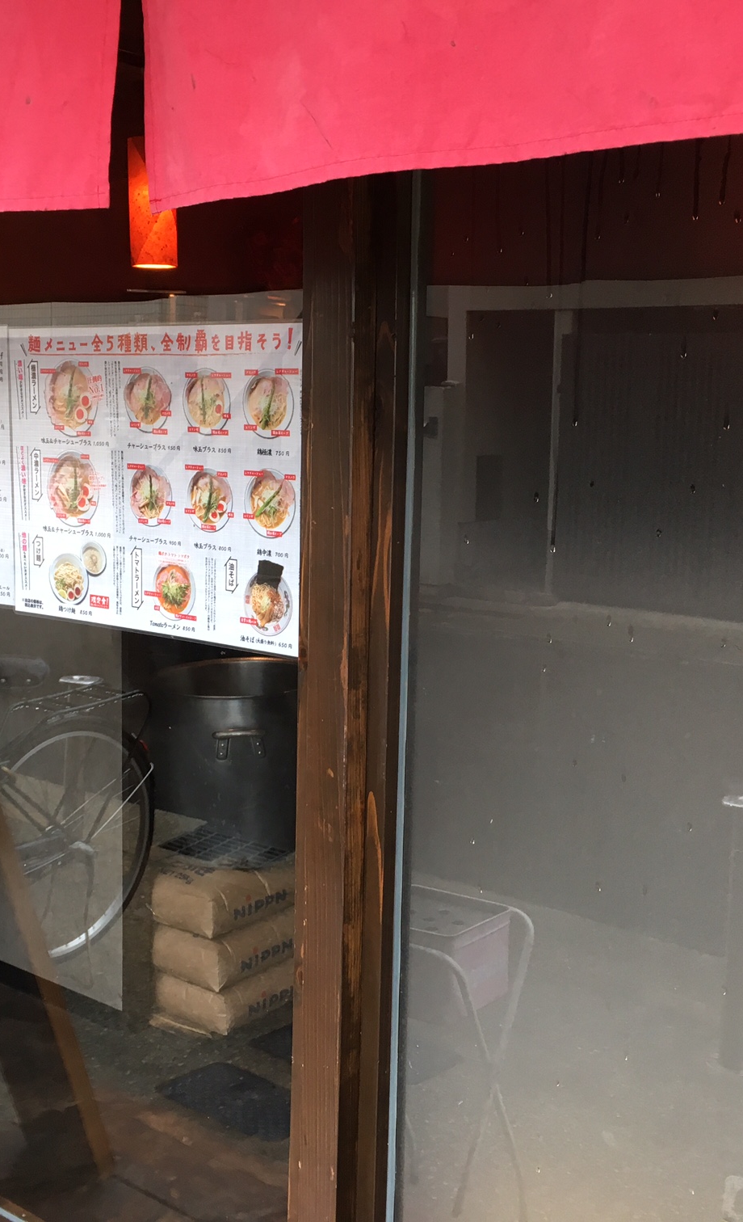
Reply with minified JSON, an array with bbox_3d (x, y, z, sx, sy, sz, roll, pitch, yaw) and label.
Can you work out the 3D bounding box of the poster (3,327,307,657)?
[{"bbox_3d":[-0.219,-0.126,1.342,0.421,0.302,0.004,8,10,37],"label":"poster"}]

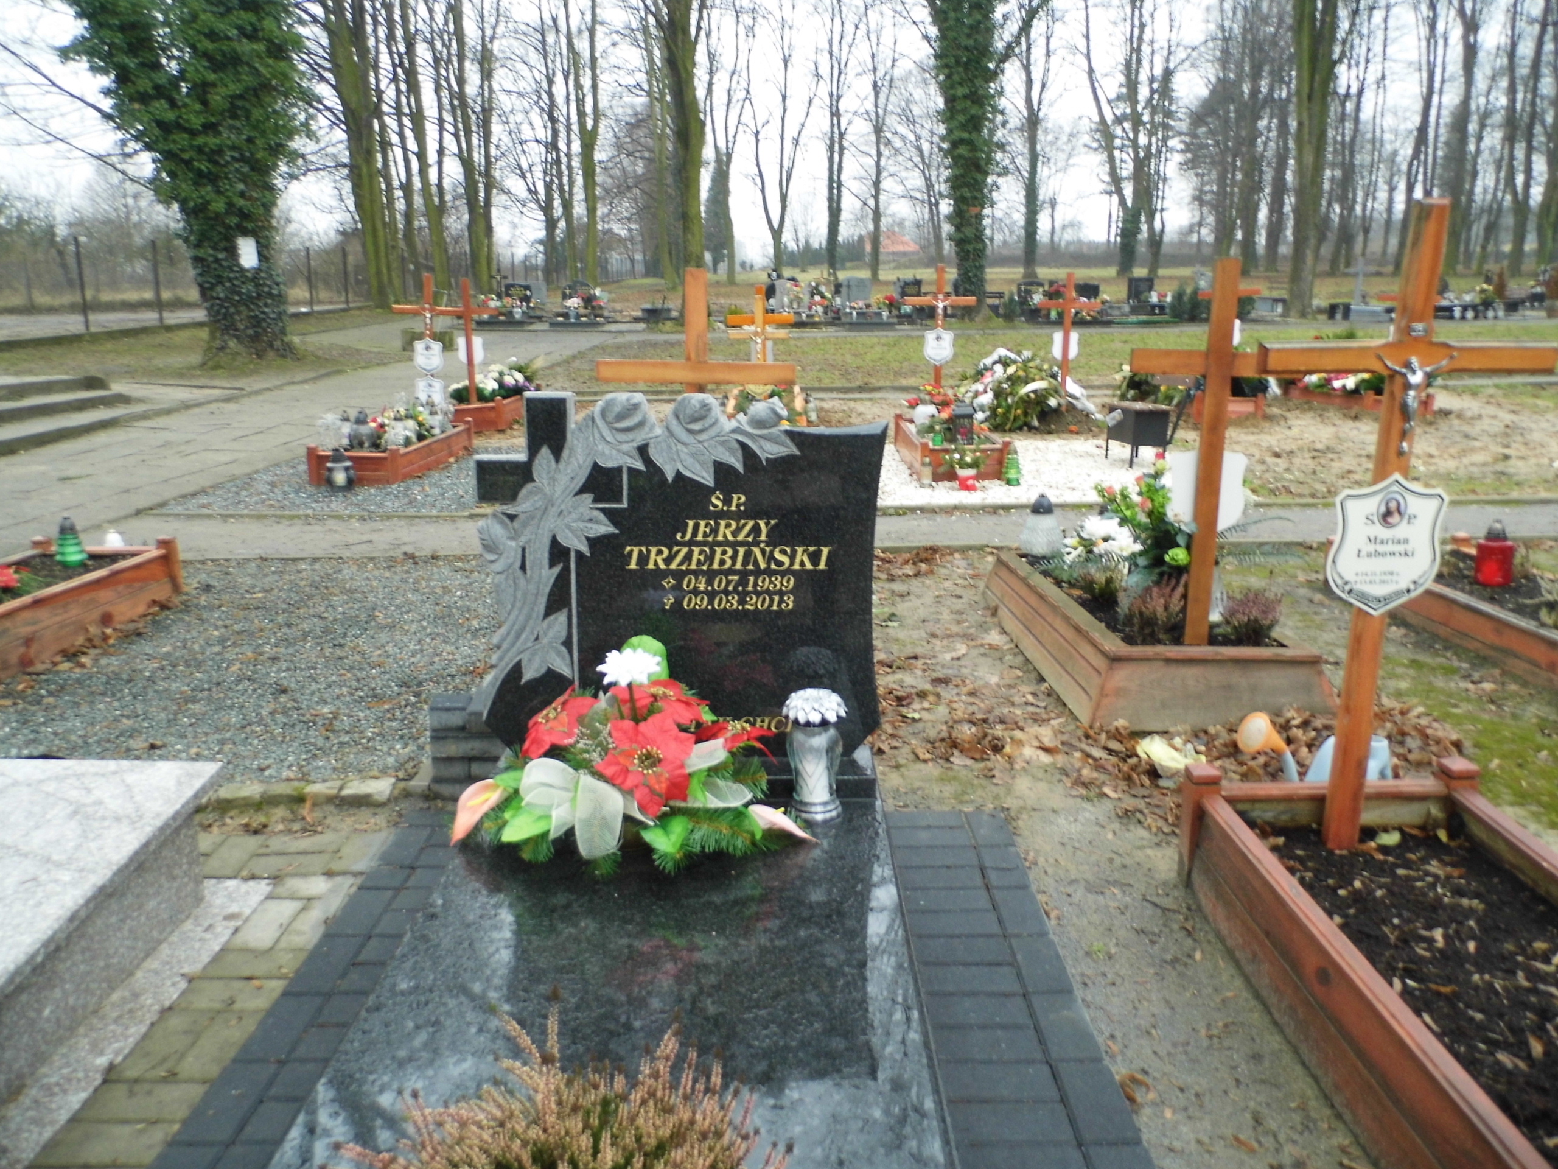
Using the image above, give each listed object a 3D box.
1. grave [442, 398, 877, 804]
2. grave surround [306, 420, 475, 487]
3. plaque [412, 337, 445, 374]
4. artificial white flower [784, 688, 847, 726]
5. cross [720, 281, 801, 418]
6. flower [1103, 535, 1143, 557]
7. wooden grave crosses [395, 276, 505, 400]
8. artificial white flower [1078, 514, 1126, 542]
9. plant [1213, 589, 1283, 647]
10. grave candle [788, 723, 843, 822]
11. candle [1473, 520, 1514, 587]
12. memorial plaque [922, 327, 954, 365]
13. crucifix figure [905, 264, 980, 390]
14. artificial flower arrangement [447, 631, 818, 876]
[{"bbox_3d":[-0.237,-0.006,2.734,0.950,0.908,0.110,0,12,0],"label":"grave"},{"bbox_3d":[-2.933,-1.027,8.647,0.660,0.280,1.650,0,14,4],"label":"grave surround"},{"bbox_3d":[-2.830,-1.851,9.100,0.245,0.295,0.020,-1,14,1],"label":"plaque"},{"bbox_3d":[0.083,0.279,2.608,0.140,0.065,0.140,0,14,0],"label":"artificial white flower"},{"bbox_3d":[-0.160,-2.102,10.200,0.610,1.250,0.090,-1,14,1],"label":"cross"},{"bbox_3d":[1.327,-0.151,4.350,0.145,0.085,0.130,-1,14,1],"label":"flower"},{"bbox_3d":[-2.850,-2.070,9.800,0.620,1.220,1.200,0,15,0],"label":"wooden grave crosses"},{"bbox_3d":[1.358,-0.241,4.729,0.175,0.114,0.150,0,14,0],"label":"artificial white flower"},{"bbox_3d":[1.647,0.103,3.938,0.220,0.180,0.200,0,14,0],"label":"plant"},{"bbox_3d":[0.083,0.431,2.595,0.118,0.224,0.118,-1,14,1],"label":"grave candle"},{"bbox_3d":[2.862,-0.129,4.500,0.135,0.262,0.135,-1,14,1],"label":"candle"},{"bbox_3d":[1.308,-1.946,9.197,0.255,0.300,0.025,0,14,0],"label":"memorial plaque"},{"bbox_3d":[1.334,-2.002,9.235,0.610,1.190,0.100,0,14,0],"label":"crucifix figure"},{"bbox_3d":[-0.314,0.356,2.492,0.755,0.420,0.400,-1,14,1],"label":"artificial flower arrangement"}]

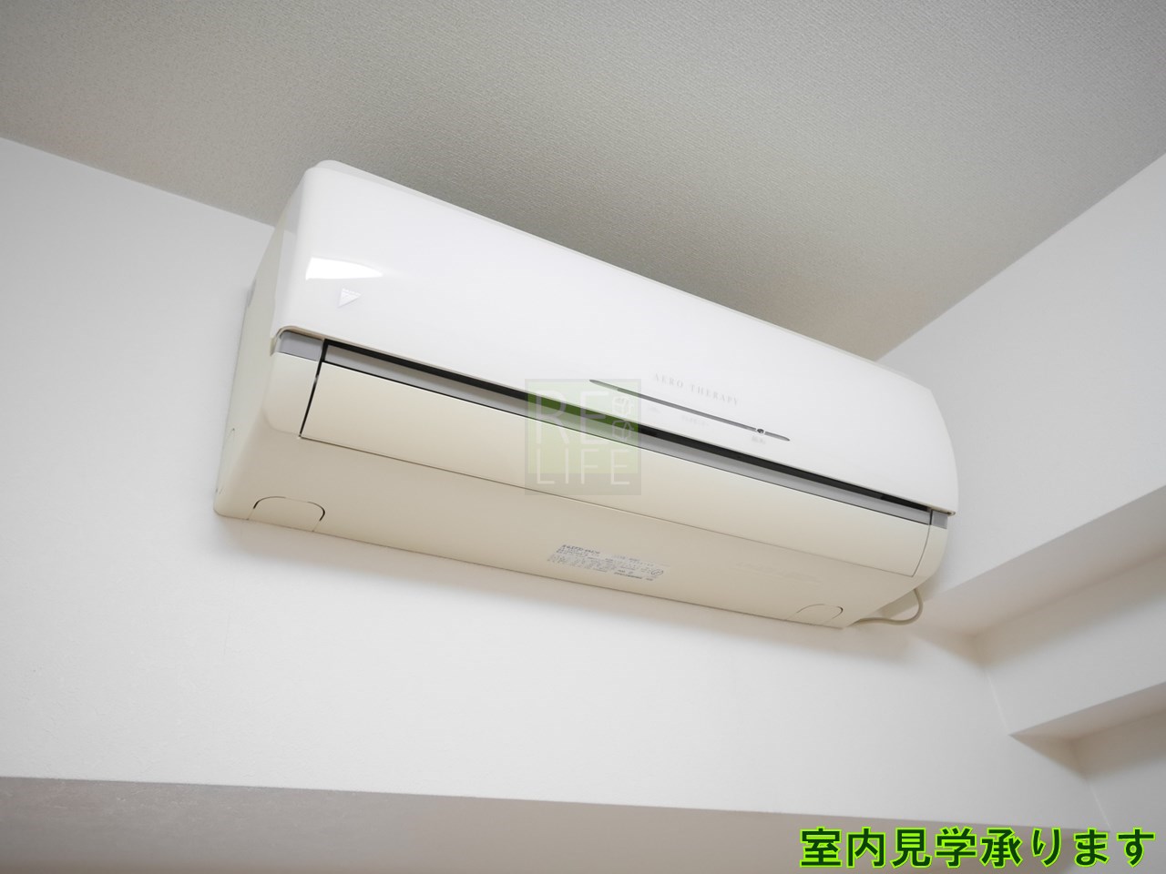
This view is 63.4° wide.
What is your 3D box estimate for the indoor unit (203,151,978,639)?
[{"bbox_3d":[0.050,-0.011,1.032,0.799,0.276,0.216,15,-38,-28],"label":"indoor unit"}]

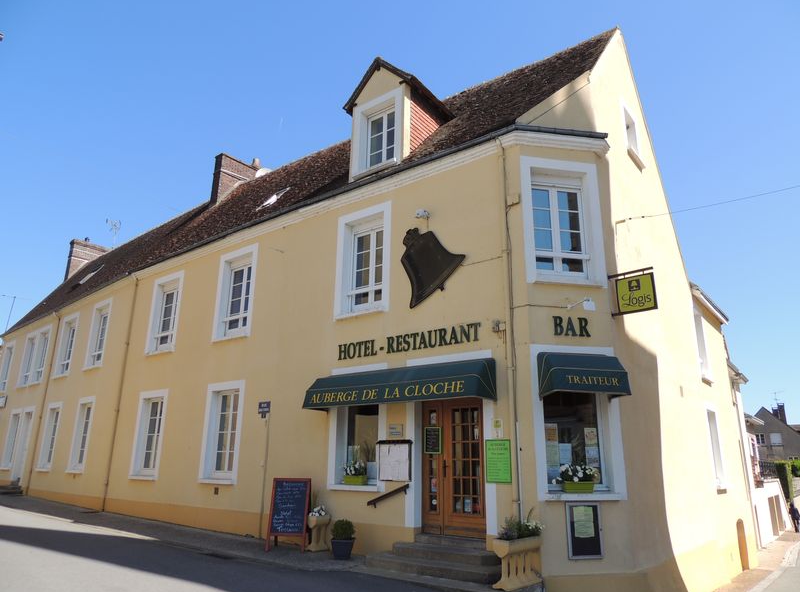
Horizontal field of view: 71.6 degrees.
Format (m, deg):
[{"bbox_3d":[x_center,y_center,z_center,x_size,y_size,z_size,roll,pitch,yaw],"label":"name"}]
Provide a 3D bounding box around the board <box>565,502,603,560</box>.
[{"bbox_3d":[2.517,3.176,7.501,0.490,0.700,0.060,3,-16,-9],"label":"board"}]

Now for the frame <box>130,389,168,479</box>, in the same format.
[{"bbox_3d":[-6.267,3.495,14.027,1.331,2.158,0.250,-11,-20,36],"label":"frame"}]

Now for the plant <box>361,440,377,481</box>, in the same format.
[{"bbox_3d":[-0.538,2.951,9.952,0.320,0.700,0.300,-11,-20,36],"label":"plant"}]

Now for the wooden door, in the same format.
[{"bbox_3d":[0.879,2.660,8.758,1.250,2.100,0.100,-12,-20,38],"label":"wooden door"}]

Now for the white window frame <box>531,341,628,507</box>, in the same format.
[{"bbox_3d":[2.549,1.821,8.077,1.327,2.147,0.250,4,-17,-10],"label":"white window frame"}]

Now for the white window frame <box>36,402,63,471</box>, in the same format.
[{"bbox_3d":[-11.645,4.710,18.554,1.250,2.220,0.200,-12,-20,38],"label":"white window frame"}]

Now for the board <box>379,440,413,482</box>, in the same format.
[{"bbox_3d":[-0.068,2.710,9.108,0.658,0.635,0.100,-11,-20,36],"label":"board"}]

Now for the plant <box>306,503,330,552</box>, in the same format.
[{"bbox_3d":[-1.415,3.976,9.606,0.360,0.780,0.280,14,-21,-39],"label":"plant"}]

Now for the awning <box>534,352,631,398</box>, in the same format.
[{"bbox_3d":[2.592,1.129,7.846,1.120,0.670,0.530,3,-16,-9],"label":"awning"}]

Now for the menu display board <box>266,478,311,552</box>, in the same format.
[{"bbox_3d":[-1.859,3.792,9.591,0.670,1.130,0.570,-1,-16,7],"label":"menu display board"}]

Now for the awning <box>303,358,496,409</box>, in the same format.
[{"bbox_3d":[-0.139,1.506,9.236,3.620,0.650,0.580,-12,-20,38],"label":"awning"}]

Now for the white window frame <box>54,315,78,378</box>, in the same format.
[{"bbox_3d":[-11.574,1.749,19.364,1.380,2.200,0.200,-12,-20,38],"label":"white window frame"}]

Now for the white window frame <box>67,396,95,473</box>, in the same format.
[{"bbox_3d":[-9.429,4.149,16.586,1.314,2.170,0.250,-13,-21,40],"label":"white window frame"}]

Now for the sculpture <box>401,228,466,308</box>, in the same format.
[{"bbox_3d":[0.449,-0.576,9.632,1.340,1.380,0.150,-45,-37,21],"label":"sculpture"}]

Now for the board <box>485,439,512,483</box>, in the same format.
[{"bbox_3d":[1.440,2.401,8.053,0.400,0.594,0.030,-11,-20,36],"label":"board"}]

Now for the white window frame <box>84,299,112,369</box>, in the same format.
[{"bbox_3d":[-9.385,1.232,17.433,1.410,2.116,0.250,-13,-21,40],"label":"white window frame"}]

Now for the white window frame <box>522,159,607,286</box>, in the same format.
[{"bbox_3d":[2.574,-1.170,8.857,1.320,2.130,0.220,3,-16,-9],"label":"white window frame"}]

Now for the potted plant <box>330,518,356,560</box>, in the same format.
[{"bbox_3d":[-0.883,3.890,8.917,0.360,0.610,0.360,2,-16,-5],"label":"potted plant"}]

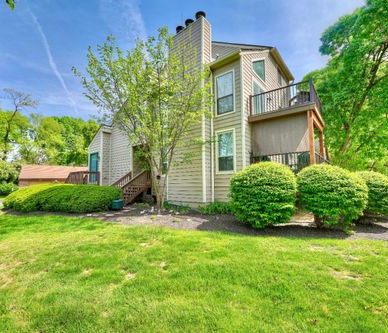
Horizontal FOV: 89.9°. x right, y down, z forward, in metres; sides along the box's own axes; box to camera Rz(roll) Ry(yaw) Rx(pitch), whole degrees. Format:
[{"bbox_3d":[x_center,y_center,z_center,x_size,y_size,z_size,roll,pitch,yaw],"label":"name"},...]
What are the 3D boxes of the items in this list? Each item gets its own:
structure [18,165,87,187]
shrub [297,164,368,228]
[{"bbox_3d":[-19.776,2.177,28.800,8.730,4.268,6.596,3,-6,-34],"label":"structure"},{"bbox_3d":[4.038,0.817,5.812,1.773,1.763,1.773,0,-5,0],"label":"shrub"}]

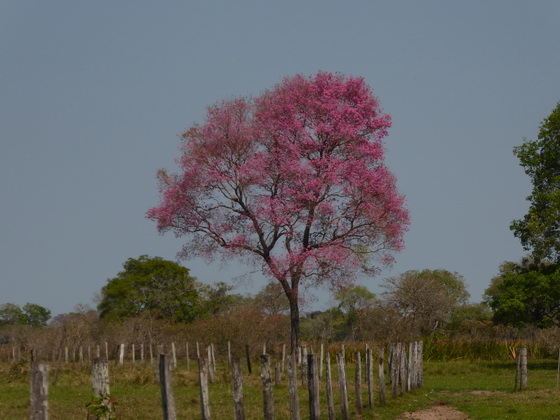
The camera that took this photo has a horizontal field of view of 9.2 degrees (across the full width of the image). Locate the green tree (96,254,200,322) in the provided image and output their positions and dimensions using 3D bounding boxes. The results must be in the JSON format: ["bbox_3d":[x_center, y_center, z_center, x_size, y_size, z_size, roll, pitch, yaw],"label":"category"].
[{"bbox_3d":[-11.596,8.513,310.000,9.312,9.057,8.847,0,-2,0],"label":"green tree"}]

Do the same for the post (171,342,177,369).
[{"bbox_3d":[-5.591,7.692,183.459,0.135,1.341,0.135,0,-2,0],"label":"post"}]

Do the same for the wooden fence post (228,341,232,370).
[{"bbox_3d":[-2.431,7.169,170.000,0.118,1.424,0.118,-1,-2,-1],"label":"wooden fence post"}]

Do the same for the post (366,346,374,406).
[{"bbox_3d":[2.056,3.817,78.666,0.116,1.341,0.116,0,-2,0],"label":"post"}]

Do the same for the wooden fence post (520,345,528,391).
[{"bbox_3d":[7.667,4.990,109.000,0.208,1.385,0.208,-1,-2,4],"label":"wooden fence post"}]

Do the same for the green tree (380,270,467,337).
[{"bbox_3d":[11.558,8.142,275.000,7.149,6.990,6.792,-1,-2,2],"label":"green tree"}]

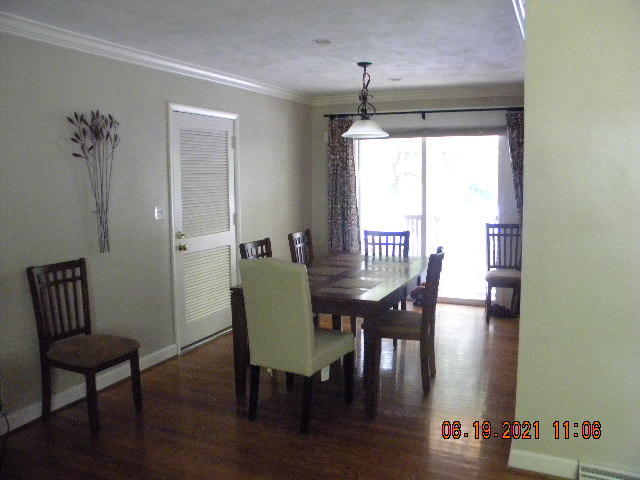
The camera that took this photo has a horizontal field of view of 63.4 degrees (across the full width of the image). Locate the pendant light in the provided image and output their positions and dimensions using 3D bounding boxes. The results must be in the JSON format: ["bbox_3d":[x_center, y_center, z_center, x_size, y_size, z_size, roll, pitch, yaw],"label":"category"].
[{"bbox_3d":[0.393,-1.217,4.518,0.430,0.620,0.430,-1,7,0],"label":"pendant light"}]

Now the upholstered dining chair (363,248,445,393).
[{"bbox_3d":[0.612,0.556,3.780,0.540,0.975,0.450,3,8,22],"label":"upholstered dining chair"}]

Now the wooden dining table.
[{"bbox_3d":[0.233,0.630,4.101,1.040,0.765,1.670,2,8,25],"label":"wooden dining table"}]

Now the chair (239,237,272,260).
[{"bbox_3d":[-0.277,0.509,4.167,0.540,0.975,0.450,4,9,30],"label":"chair"}]

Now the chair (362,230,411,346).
[{"bbox_3d":[0.548,0.433,4.807,0.440,0.970,0.550,2,8,25],"label":"chair"}]

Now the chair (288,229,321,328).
[{"bbox_3d":[0.053,0.426,4.785,0.540,0.975,0.450,4,9,29],"label":"chair"}]

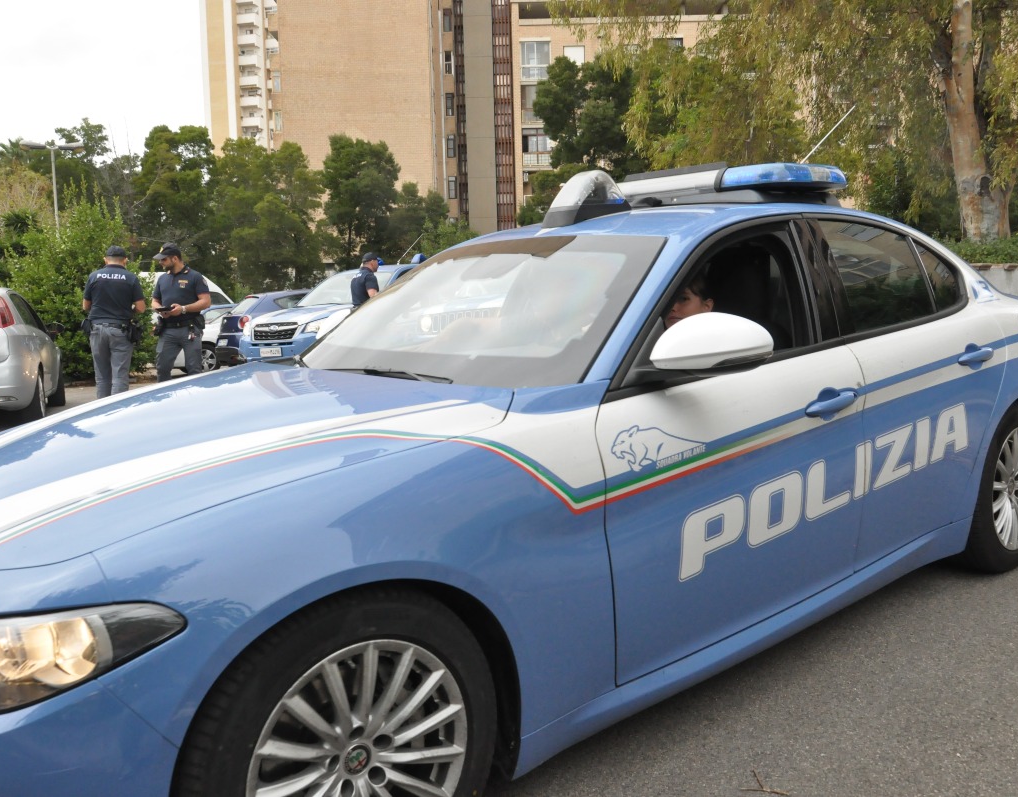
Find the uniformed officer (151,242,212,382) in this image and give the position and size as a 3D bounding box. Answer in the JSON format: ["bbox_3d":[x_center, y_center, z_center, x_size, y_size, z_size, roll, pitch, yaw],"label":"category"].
[{"bbox_3d":[-3.123,-0.573,8.601,0.560,1.810,0.440,-1,5,5],"label":"uniformed officer"}]

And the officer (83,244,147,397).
[{"bbox_3d":[-3.980,-0.648,9.101,0.600,1.780,0.400,-4,7,-13],"label":"officer"}]

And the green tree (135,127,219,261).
[{"bbox_3d":[-10.388,-5.327,28.000,3.200,6.500,3.200,-2,5,0],"label":"green tree"}]

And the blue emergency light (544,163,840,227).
[{"bbox_3d":[0.535,-0.754,3.365,0.880,0.200,1.080,-9,8,-39],"label":"blue emergency light"}]

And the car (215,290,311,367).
[{"bbox_3d":[-3.115,-1.274,15.908,4.060,1.446,1.720,-5,6,-37],"label":"car"}]

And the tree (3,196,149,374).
[{"bbox_3d":[-7.584,-1.978,15.803,2.600,3.230,2.500,-2,6,0],"label":"tree"}]

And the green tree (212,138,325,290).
[{"bbox_3d":[-8.262,-5.502,31.096,4.100,6.820,4.000,-2,6,0],"label":"green tree"}]

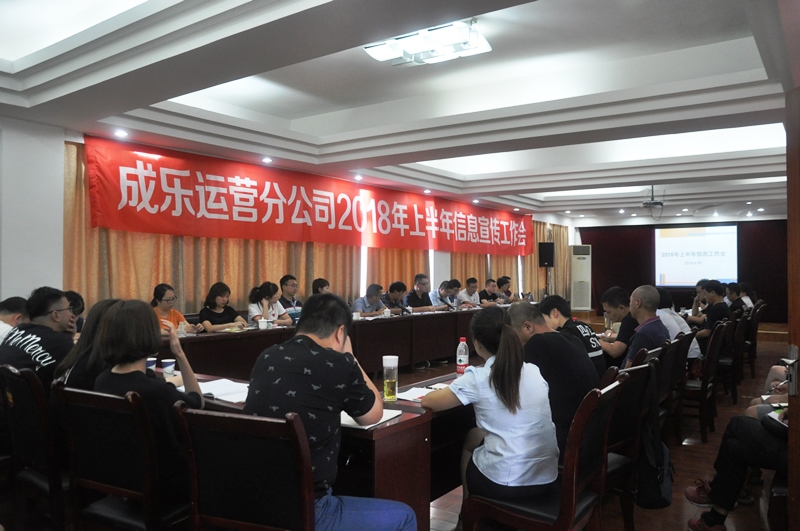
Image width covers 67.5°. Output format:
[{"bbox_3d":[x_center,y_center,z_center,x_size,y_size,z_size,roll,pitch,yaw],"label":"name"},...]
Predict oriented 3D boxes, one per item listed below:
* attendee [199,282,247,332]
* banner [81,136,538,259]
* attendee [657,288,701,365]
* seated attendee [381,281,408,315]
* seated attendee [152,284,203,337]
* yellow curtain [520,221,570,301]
[{"bbox_3d":[-1.811,0.802,6.183,0.780,1.240,0.520,1,0,36],"label":"attendee"},{"bbox_3d":[0.028,-0.786,10.222,0.050,0.930,10.550,1,0,37],"label":"banner"},{"bbox_3d":[2.122,0.820,4.926,0.750,1.260,0.520,1,0,37],"label":"attendee"},{"bbox_3d":[-0.011,0.838,8.535,0.780,1.200,0.520,1,0,32],"label":"seated attendee"},{"bbox_3d":[-2.183,0.768,5.491,0.720,1.220,0.520,1,0,32],"label":"seated attendee"},{"bbox_3d":[3.465,0.171,14.259,0.180,2.340,2.800,1,0,37],"label":"yellow curtain"}]

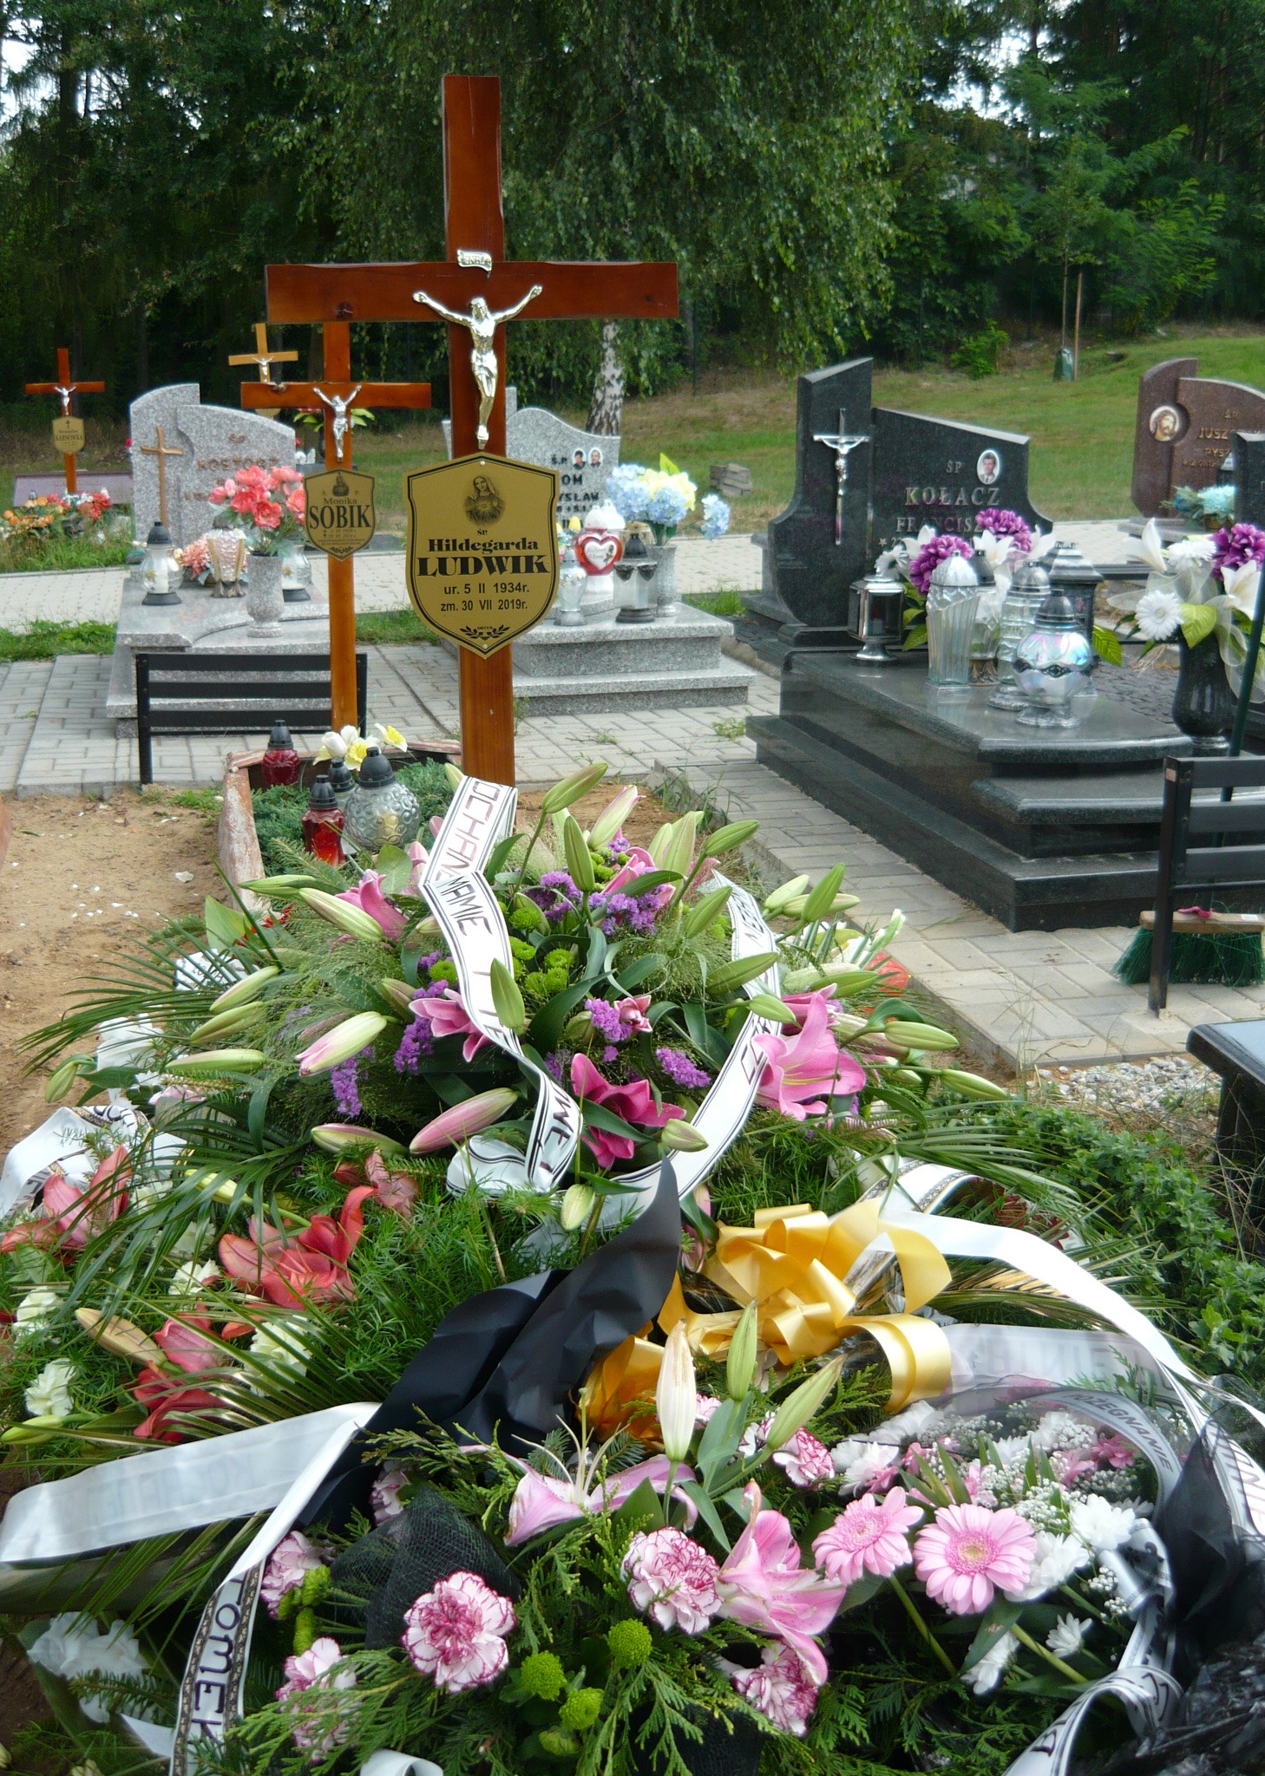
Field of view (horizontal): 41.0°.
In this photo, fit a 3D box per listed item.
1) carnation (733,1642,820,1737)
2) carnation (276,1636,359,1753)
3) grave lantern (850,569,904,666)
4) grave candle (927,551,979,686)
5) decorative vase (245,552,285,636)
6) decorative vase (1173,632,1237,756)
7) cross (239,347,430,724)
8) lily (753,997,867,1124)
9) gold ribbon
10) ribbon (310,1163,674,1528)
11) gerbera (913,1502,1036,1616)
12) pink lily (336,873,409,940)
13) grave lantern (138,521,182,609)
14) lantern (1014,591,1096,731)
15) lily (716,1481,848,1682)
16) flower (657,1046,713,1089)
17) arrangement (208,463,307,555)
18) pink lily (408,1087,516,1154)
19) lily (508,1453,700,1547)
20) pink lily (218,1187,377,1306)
[{"bbox_3d":[0.101,0.568,1.200,0.066,0.066,0.055,1,-21,3],"label":"carnation"},{"bbox_3d":[-0.216,0.553,1.160,0.062,0.075,0.060,-2,-24,-7],"label":"carnation"},{"bbox_3d":[0.769,-0.848,5.320,0.165,0.295,0.155,-4,16,-15],"label":"grave lantern"},{"bbox_3d":[0.924,-0.768,4.870,0.150,0.375,0.150,-4,16,-13],"label":"grave candle"},{"bbox_3d":[-1.428,-1.144,6.600,0.148,0.310,0.148,-4,16,-15],"label":"decorative vase"},{"bbox_3d":[1.491,-0.502,4.420,0.158,0.320,0.158,-4,16,-13],"label":"decorative vase"},{"bbox_3d":[-0.868,-1.030,5.060,0.550,1.340,0.075,-4,18,-14],"label":"cross"},{"bbox_3d":[0.198,0.192,1.880,0.115,0.120,0.095,-11,-3,-31],"label":"lily"},{"bbox_3d":[0.153,0.350,1.420,0.225,0.130,0.140,2,16,5],"label":"gold ribbon"},{"bbox_3d":[-0.119,0.391,1.460,0.180,0.160,0.400,11,19,33],"label":"ribbon"},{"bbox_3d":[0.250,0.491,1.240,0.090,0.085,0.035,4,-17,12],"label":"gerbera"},{"bbox_3d":[-0.321,0.021,2.080,0.075,0.080,0.080,17,-9,44],"label":"pink lily"},{"bbox_3d":[-1.945,-1.336,6.980,0.175,0.340,0.175,-4,16,-15],"label":"grave lantern"},{"bbox_3d":[1.106,-0.599,4.440,0.212,0.348,0.212,-4,16,-15],"label":"lantern"},{"bbox_3d":[0.109,0.509,1.240,0.095,0.125,0.085,-11,19,-35],"label":"lily"},{"bbox_3d":[0.059,0.203,1.930,0.062,0.043,0.045,-3,16,-11],"label":"flower"},{"bbox_3d":[-1.375,-1.401,6.250,0.385,0.340,0.330,-4,18,-14],"label":"arrangement"},{"bbox_3d":[-0.169,0.231,1.680,0.122,0.036,0.036,-29,64,-24],"label":"pink lily"},{"bbox_3d":[-0.025,0.474,1.310,0.142,0.060,0.100,0,15,0],"label":"lily"},{"bbox_3d":[-0.314,0.333,1.580,0.140,0.085,0.110,2,37,-2],"label":"pink lily"}]

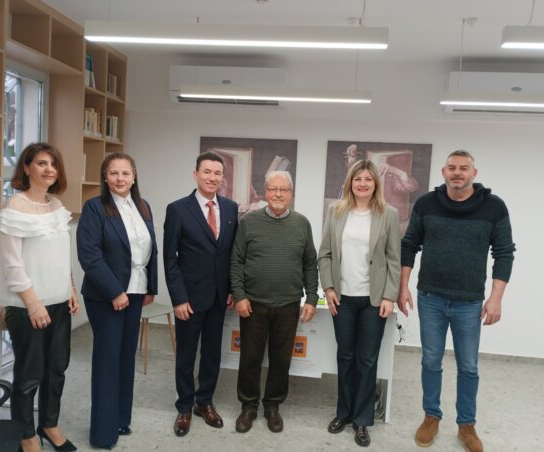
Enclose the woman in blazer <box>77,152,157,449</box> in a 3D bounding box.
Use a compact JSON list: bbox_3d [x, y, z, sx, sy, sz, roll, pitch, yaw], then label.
[{"bbox_3d":[-0.888,0.415,2.833,0.480,1.673,0.360,0,6,-34],"label":"woman in blazer"}]

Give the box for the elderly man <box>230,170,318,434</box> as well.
[{"bbox_3d":[-0.012,0.465,3.090,0.540,1.623,0.330,3,5,-2],"label":"elderly man"}]

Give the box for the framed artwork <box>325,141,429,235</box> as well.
[{"bbox_3d":[0.970,-0.295,4.539,0.945,0.950,0.030,4,5,7],"label":"framed artwork"}]

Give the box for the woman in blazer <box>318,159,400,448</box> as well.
[{"bbox_3d":[0.553,0.451,3.062,0.500,1.716,0.340,4,5,8],"label":"woman in blazer"}]

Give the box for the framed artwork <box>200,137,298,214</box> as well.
[{"bbox_3d":[-0.245,-0.358,4.687,0.940,0.950,0.030,4,5,7],"label":"framed artwork"}]

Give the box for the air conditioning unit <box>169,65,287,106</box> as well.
[{"bbox_3d":[-0.390,-1.285,4.529,1.090,0.320,0.230,4,5,7],"label":"air conditioning unit"}]

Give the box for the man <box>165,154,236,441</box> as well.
[{"bbox_3d":[-0.447,0.396,3.057,0.490,1.718,0.340,1,6,-26],"label":"man"}]

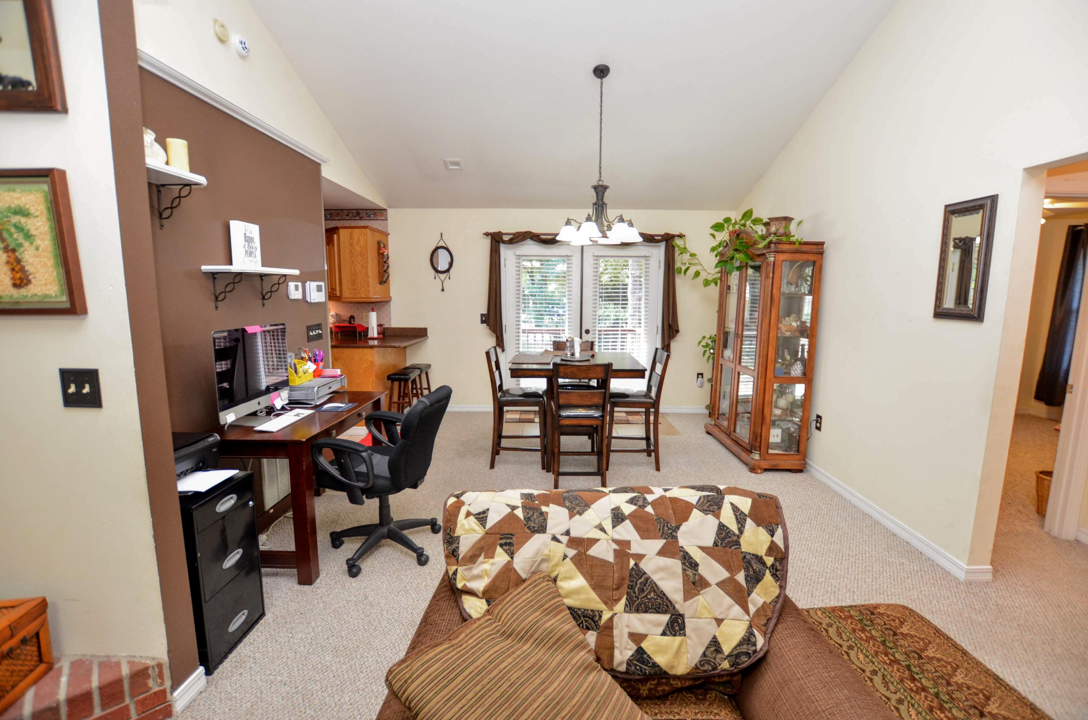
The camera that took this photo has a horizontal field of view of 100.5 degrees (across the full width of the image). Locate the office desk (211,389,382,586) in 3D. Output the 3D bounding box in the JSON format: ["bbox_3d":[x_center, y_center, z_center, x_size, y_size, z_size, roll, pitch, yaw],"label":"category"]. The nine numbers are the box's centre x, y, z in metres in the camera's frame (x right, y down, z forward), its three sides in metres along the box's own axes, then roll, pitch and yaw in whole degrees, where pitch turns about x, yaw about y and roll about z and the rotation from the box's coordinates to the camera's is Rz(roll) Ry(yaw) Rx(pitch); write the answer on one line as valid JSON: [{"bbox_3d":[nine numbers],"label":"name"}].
[{"bbox_3d":[-1.432,0.678,2.768,0.615,0.755,1.115,0,8,4],"label":"office desk"}]

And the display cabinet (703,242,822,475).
[{"bbox_3d":[1.911,-0.121,4.076,0.440,1.950,1.110,0,8,0],"label":"display cabinet"}]

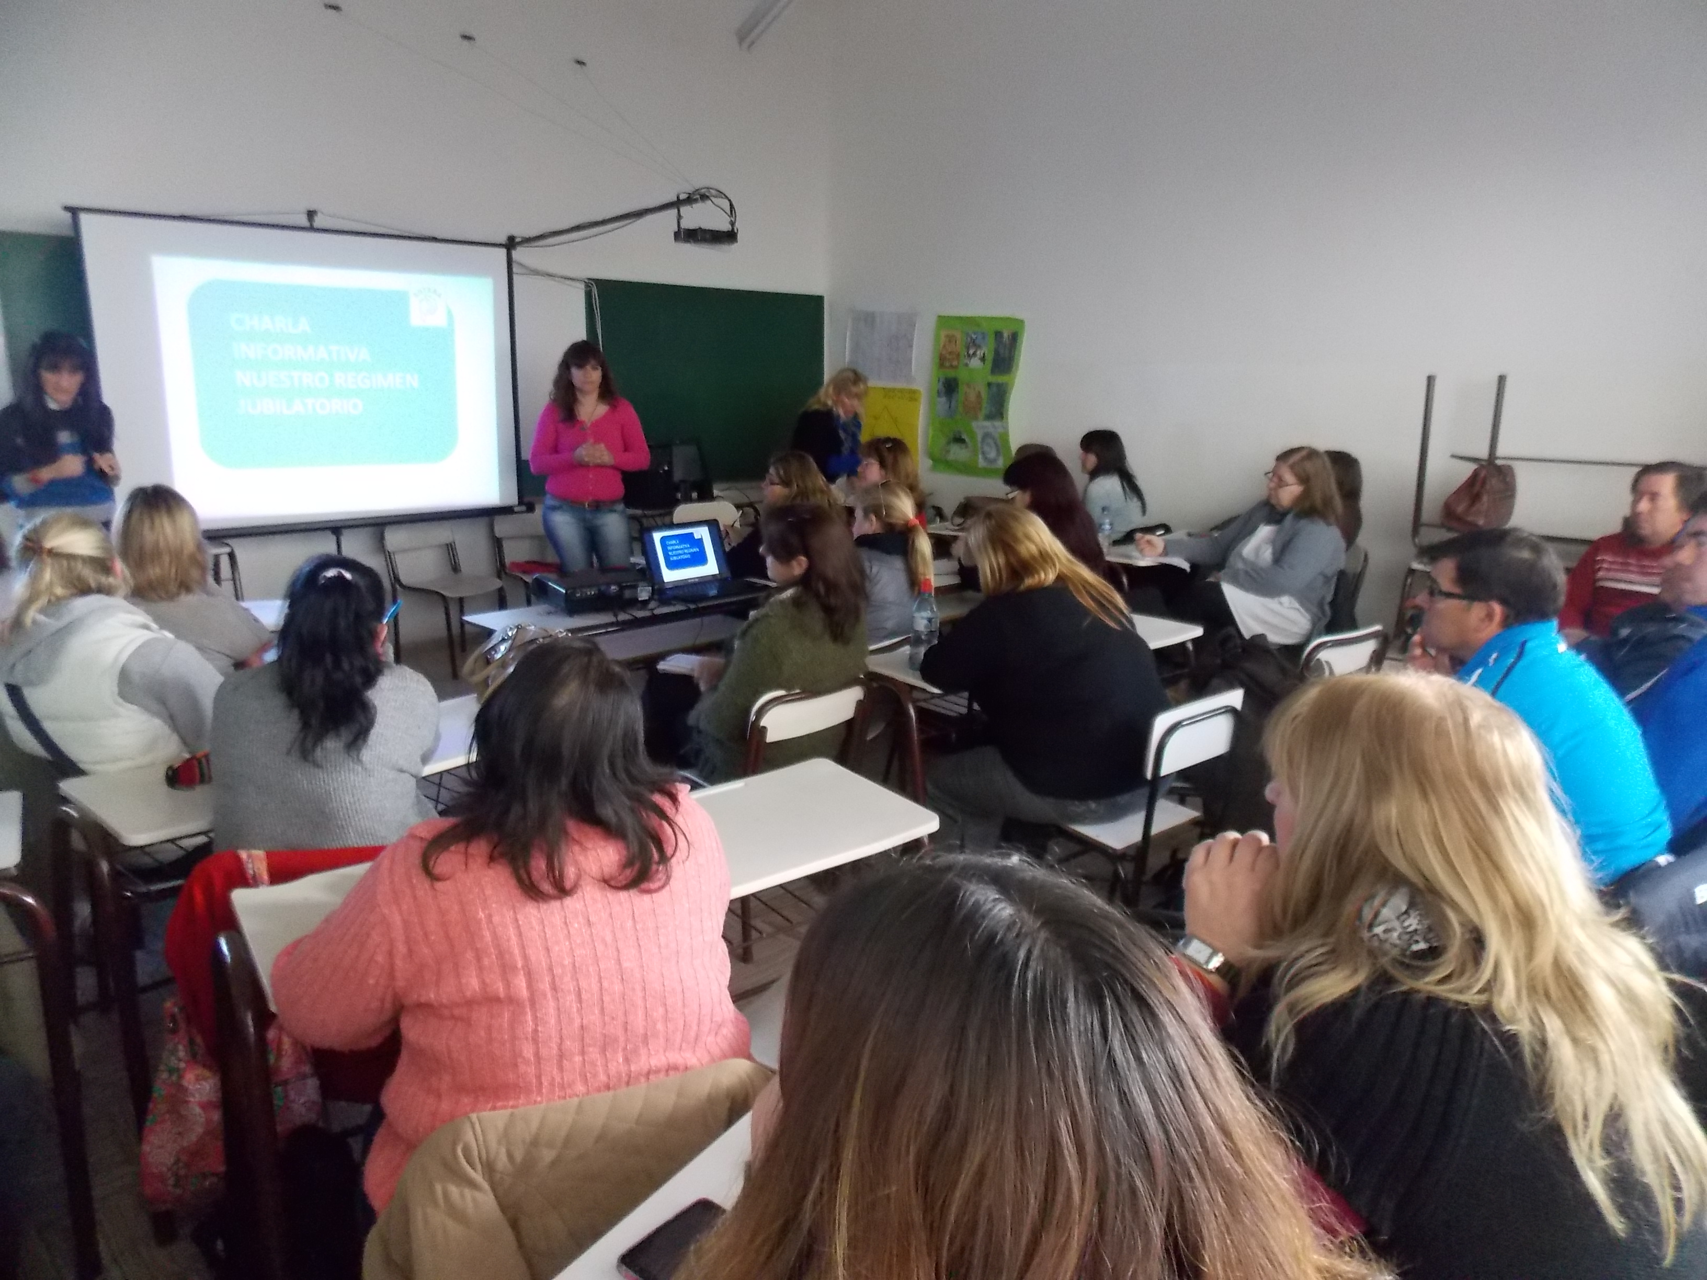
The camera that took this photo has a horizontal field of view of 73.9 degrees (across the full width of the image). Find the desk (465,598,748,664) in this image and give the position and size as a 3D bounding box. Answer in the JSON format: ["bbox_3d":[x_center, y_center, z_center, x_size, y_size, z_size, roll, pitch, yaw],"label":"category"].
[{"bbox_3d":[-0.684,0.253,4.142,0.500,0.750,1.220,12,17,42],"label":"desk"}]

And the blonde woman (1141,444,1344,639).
[{"bbox_3d":[1.612,-0.178,4.781,0.800,1.260,0.560,5,14,17],"label":"blonde woman"}]

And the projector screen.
[{"bbox_3d":[-2.509,-1.246,5.473,1.926,1.392,0.050,-11,17,-42],"label":"projector screen"}]

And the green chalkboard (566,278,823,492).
[{"bbox_3d":[-0.911,-1.681,7.547,1.980,1.260,0.040,-12,18,-43],"label":"green chalkboard"}]

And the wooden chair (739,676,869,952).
[{"bbox_3d":[-0.236,0.439,3.177,0.390,0.763,0.480,-8,16,-34],"label":"wooden chair"}]

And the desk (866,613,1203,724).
[{"bbox_3d":[0.560,0.381,3.600,1.240,0.750,0.430,-10,17,-40],"label":"desk"}]

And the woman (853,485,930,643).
[{"bbox_3d":[-0.021,0.055,3.852,0.720,1.200,0.460,12,17,41],"label":"woman"}]

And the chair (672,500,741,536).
[{"bbox_3d":[-0.777,-0.353,6.510,0.400,0.780,0.480,-5,14,-23],"label":"chair"}]

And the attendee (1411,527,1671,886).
[{"bbox_3d":[1.147,0.411,2.229,0.740,1.260,0.540,9,16,34],"label":"attendee"}]

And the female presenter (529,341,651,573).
[{"bbox_3d":[-1.142,-0.429,4.986,0.500,1.706,0.320,-5,14,-23],"label":"female presenter"}]

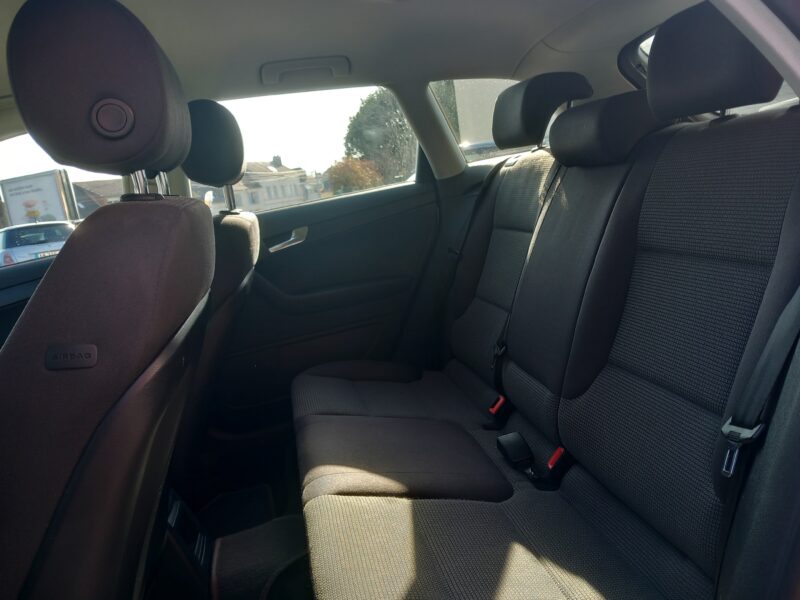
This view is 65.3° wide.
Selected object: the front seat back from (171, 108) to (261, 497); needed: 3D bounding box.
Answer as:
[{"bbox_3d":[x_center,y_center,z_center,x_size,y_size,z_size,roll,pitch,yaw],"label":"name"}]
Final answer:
[{"bbox_3d":[-0.517,-0.004,1.485,0.260,0.920,0.500,13,6,-13],"label":"front seat back"}]

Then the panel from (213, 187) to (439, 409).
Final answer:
[{"bbox_3d":[-0.219,0.000,1.832,0.740,0.630,0.130,-7,10,-10],"label":"panel"}]

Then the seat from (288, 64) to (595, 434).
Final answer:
[{"bbox_3d":[0.084,-0.076,1.622,0.770,0.910,0.450,-7,10,-10],"label":"seat"}]

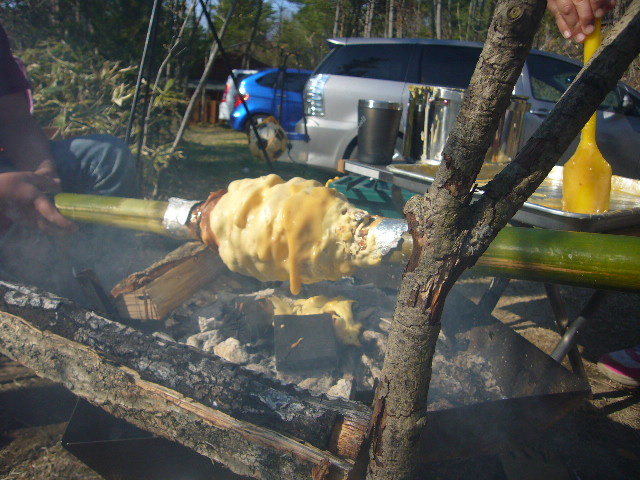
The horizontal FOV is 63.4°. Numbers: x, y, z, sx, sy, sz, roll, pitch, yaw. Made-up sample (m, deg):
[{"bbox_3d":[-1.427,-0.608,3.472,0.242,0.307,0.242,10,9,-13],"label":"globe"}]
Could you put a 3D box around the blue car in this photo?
[{"bbox_3d":[0.175,-2.652,10.388,4.000,1.490,1.700,0,16,-11],"label":"blue car"}]

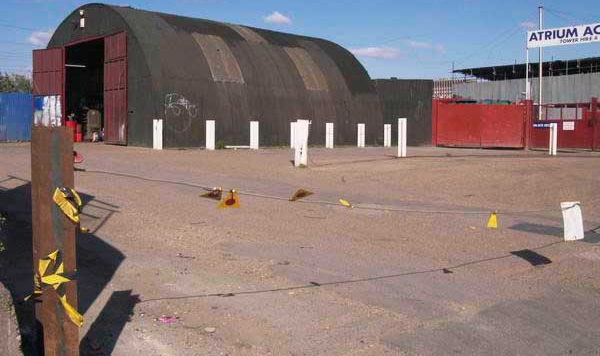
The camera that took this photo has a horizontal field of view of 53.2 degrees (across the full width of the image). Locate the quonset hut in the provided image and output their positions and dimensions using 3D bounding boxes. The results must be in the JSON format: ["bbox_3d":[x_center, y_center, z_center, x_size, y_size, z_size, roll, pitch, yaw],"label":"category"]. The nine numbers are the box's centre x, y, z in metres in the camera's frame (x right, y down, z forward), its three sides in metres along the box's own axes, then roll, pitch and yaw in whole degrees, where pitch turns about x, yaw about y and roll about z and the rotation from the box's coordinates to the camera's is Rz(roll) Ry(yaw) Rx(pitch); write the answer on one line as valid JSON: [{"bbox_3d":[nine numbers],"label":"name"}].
[{"bbox_3d":[-4.005,-4.305,27.734,12.300,5.450,10.650,-4,7,-45],"label":"quonset hut"}]

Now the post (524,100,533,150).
[{"bbox_3d":[9.516,-2.191,25.000,0.250,2.100,0.250,0,5,0],"label":"post"}]

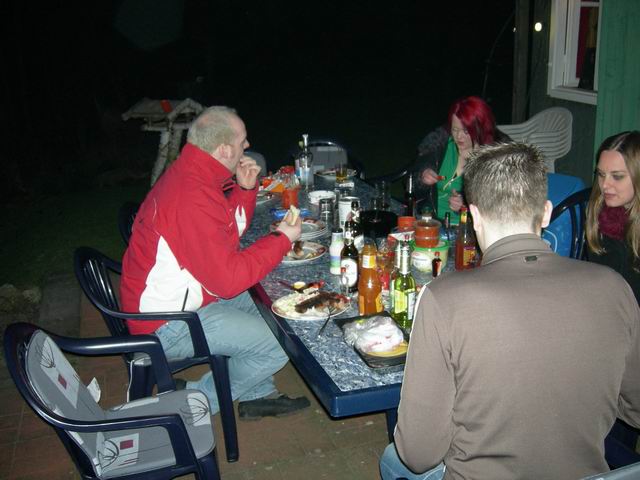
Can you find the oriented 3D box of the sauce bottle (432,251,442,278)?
[{"bbox_3d":[0.402,0.081,2.286,0.033,0.092,0.033,-3,18,1],"label":"sauce bottle"}]

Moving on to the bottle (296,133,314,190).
[{"bbox_3d":[-0.073,-0.420,3.558,0.079,0.300,0.079,-1,19,0],"label":"bottle"}]

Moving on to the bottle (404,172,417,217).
[{"bbox_3d":[0.391,-0.175,2.856,0.053,0.229,0.053,-3,18,1],"label":"bottle"}]

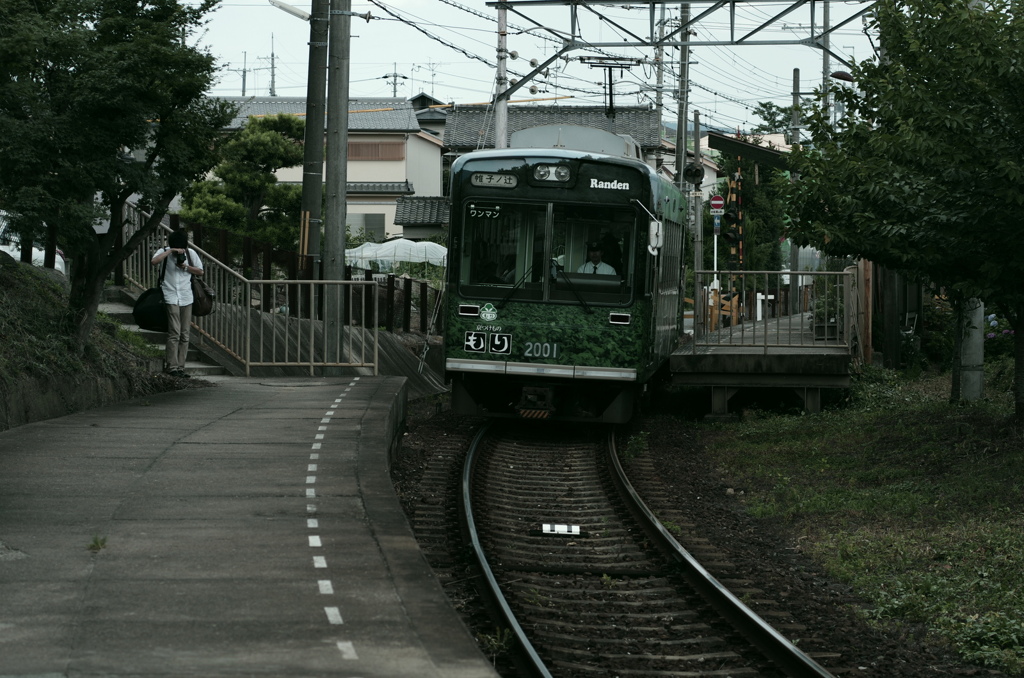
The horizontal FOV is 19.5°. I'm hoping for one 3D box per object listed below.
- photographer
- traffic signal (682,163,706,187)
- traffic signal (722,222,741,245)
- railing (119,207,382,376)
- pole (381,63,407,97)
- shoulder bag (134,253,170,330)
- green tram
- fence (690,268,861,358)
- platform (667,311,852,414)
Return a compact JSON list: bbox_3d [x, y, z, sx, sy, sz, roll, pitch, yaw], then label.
[{"bbox_3d":[-3.855,-0.398,34.400,0.600,1.700,0.450,0,2,-6],"label":"photographer"},{"bbox_3d":[4.458,-4.029,73.000,0.500,0.560,0.320,0,2,6],"label":"traffic signal"},{"bbox_3d":[6.040,-2.848,82.000,0.380,0.580,0.500,-1,2,-25],"label":"traffic signal"},{"bbox_3d":[-3.249,-0.658,36.424,1.500,2.070,4.300,-1,2,-28],"label":"railing"},{"bbox_3d":[-8.796,-13.153,224.698,1.900,15.400,0.600,0,2,0],"label":"pole"},{"bbox_3d":[-4.179,-0.539,34.550,0.450,0.920,0.300,1,2,17],"label":"shoulder bag"},{"bbox_3d":[1.089,-1.106,43.606,2.480,3.700,15.000,3,2,5],"label":"green tram"},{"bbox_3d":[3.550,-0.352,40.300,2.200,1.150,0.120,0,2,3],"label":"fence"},{"bbox_3d":[5.200,0.211,53.033,2.900,0.800,25.000,0,2,8],"label":"platform"}]

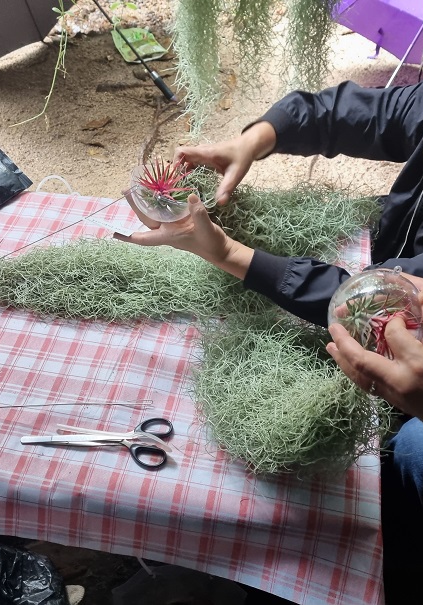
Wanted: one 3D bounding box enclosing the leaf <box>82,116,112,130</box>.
[{"bbox_3d":[-0.387,-0.608,2.059,0.110,0.020,0.055,-30,55,-27],"label":"leaf"}]

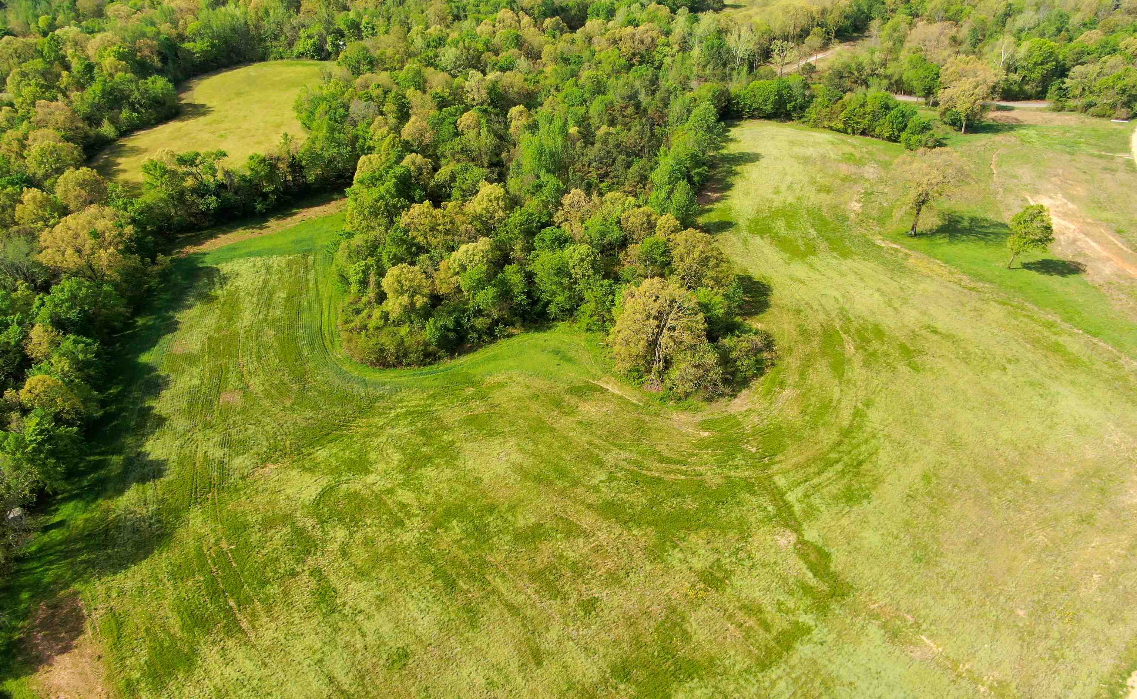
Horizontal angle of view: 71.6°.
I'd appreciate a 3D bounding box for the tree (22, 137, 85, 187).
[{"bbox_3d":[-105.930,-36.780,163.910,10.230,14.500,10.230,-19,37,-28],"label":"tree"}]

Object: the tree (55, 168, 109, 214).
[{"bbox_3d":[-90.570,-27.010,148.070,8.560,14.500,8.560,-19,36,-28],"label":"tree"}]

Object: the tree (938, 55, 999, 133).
[{"bbox_3d":[104.700,-67.050,207.790,14.240,19.940,14.240,15,35,22],"label":"tree"}]

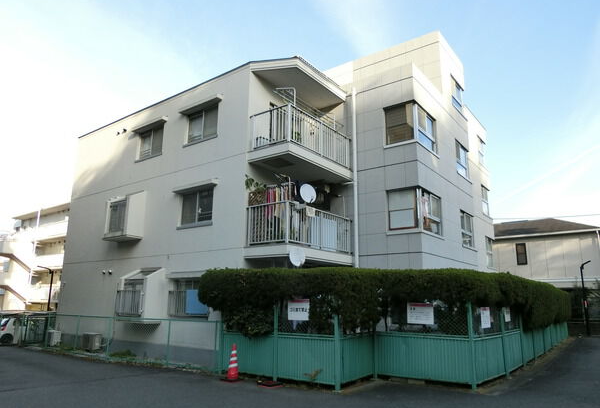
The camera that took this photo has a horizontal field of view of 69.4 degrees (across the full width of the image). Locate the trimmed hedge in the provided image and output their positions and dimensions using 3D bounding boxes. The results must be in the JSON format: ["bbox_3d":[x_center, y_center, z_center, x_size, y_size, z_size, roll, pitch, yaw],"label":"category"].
[{"bbox_3d":[4.952,3.460,14.920,6.250,1.510,16.550,-9,-16,36],"label":"trimmed hedge"}]

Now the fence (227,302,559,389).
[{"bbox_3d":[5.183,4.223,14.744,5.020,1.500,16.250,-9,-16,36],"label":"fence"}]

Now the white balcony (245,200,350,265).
[{"bbox_3d":[0.121,1.042,13.150,1.550,1.470,3.430,-9,-16,36],"label":"white balcony"}]

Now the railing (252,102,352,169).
[{"bbox_3d":[0.118,-1.770,13.052,1.486,1.027,3.173,-9,-16,36],"label":"railing"}]

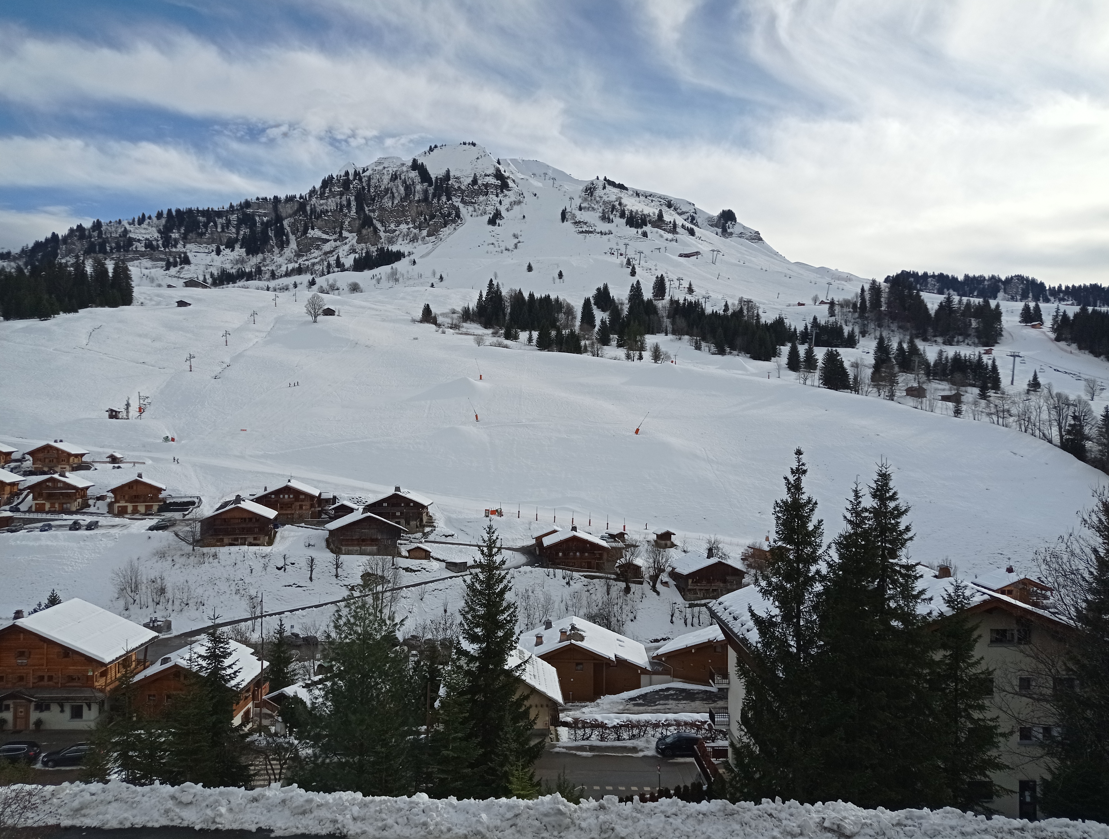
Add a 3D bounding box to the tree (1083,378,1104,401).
[{"bbox_3d":[228.901,-12.848,385.000,7.400,10.000,7.400,-1,-1,31],"label":"tree"}]

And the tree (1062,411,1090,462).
[{"bbox_3d":[161.195,5.281,280.000,8.400,15.980,8.400,0,1,0],"label":"tree"}]

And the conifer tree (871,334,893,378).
[{"bbox_3d":[144.625,-27.665,400.000,9.500,19.730,9.500,0,1,0],"label":"conifer tree"}]

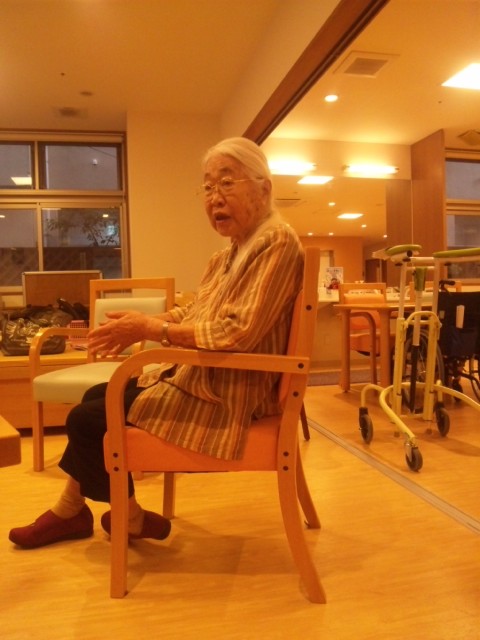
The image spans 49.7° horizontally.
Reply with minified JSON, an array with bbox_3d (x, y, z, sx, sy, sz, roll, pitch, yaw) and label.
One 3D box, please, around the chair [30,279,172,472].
[{"bbox_3d":[-0.607,0.231,2.458,0.514,0.857,0.554,-1,2,14],"label":"chair"}]

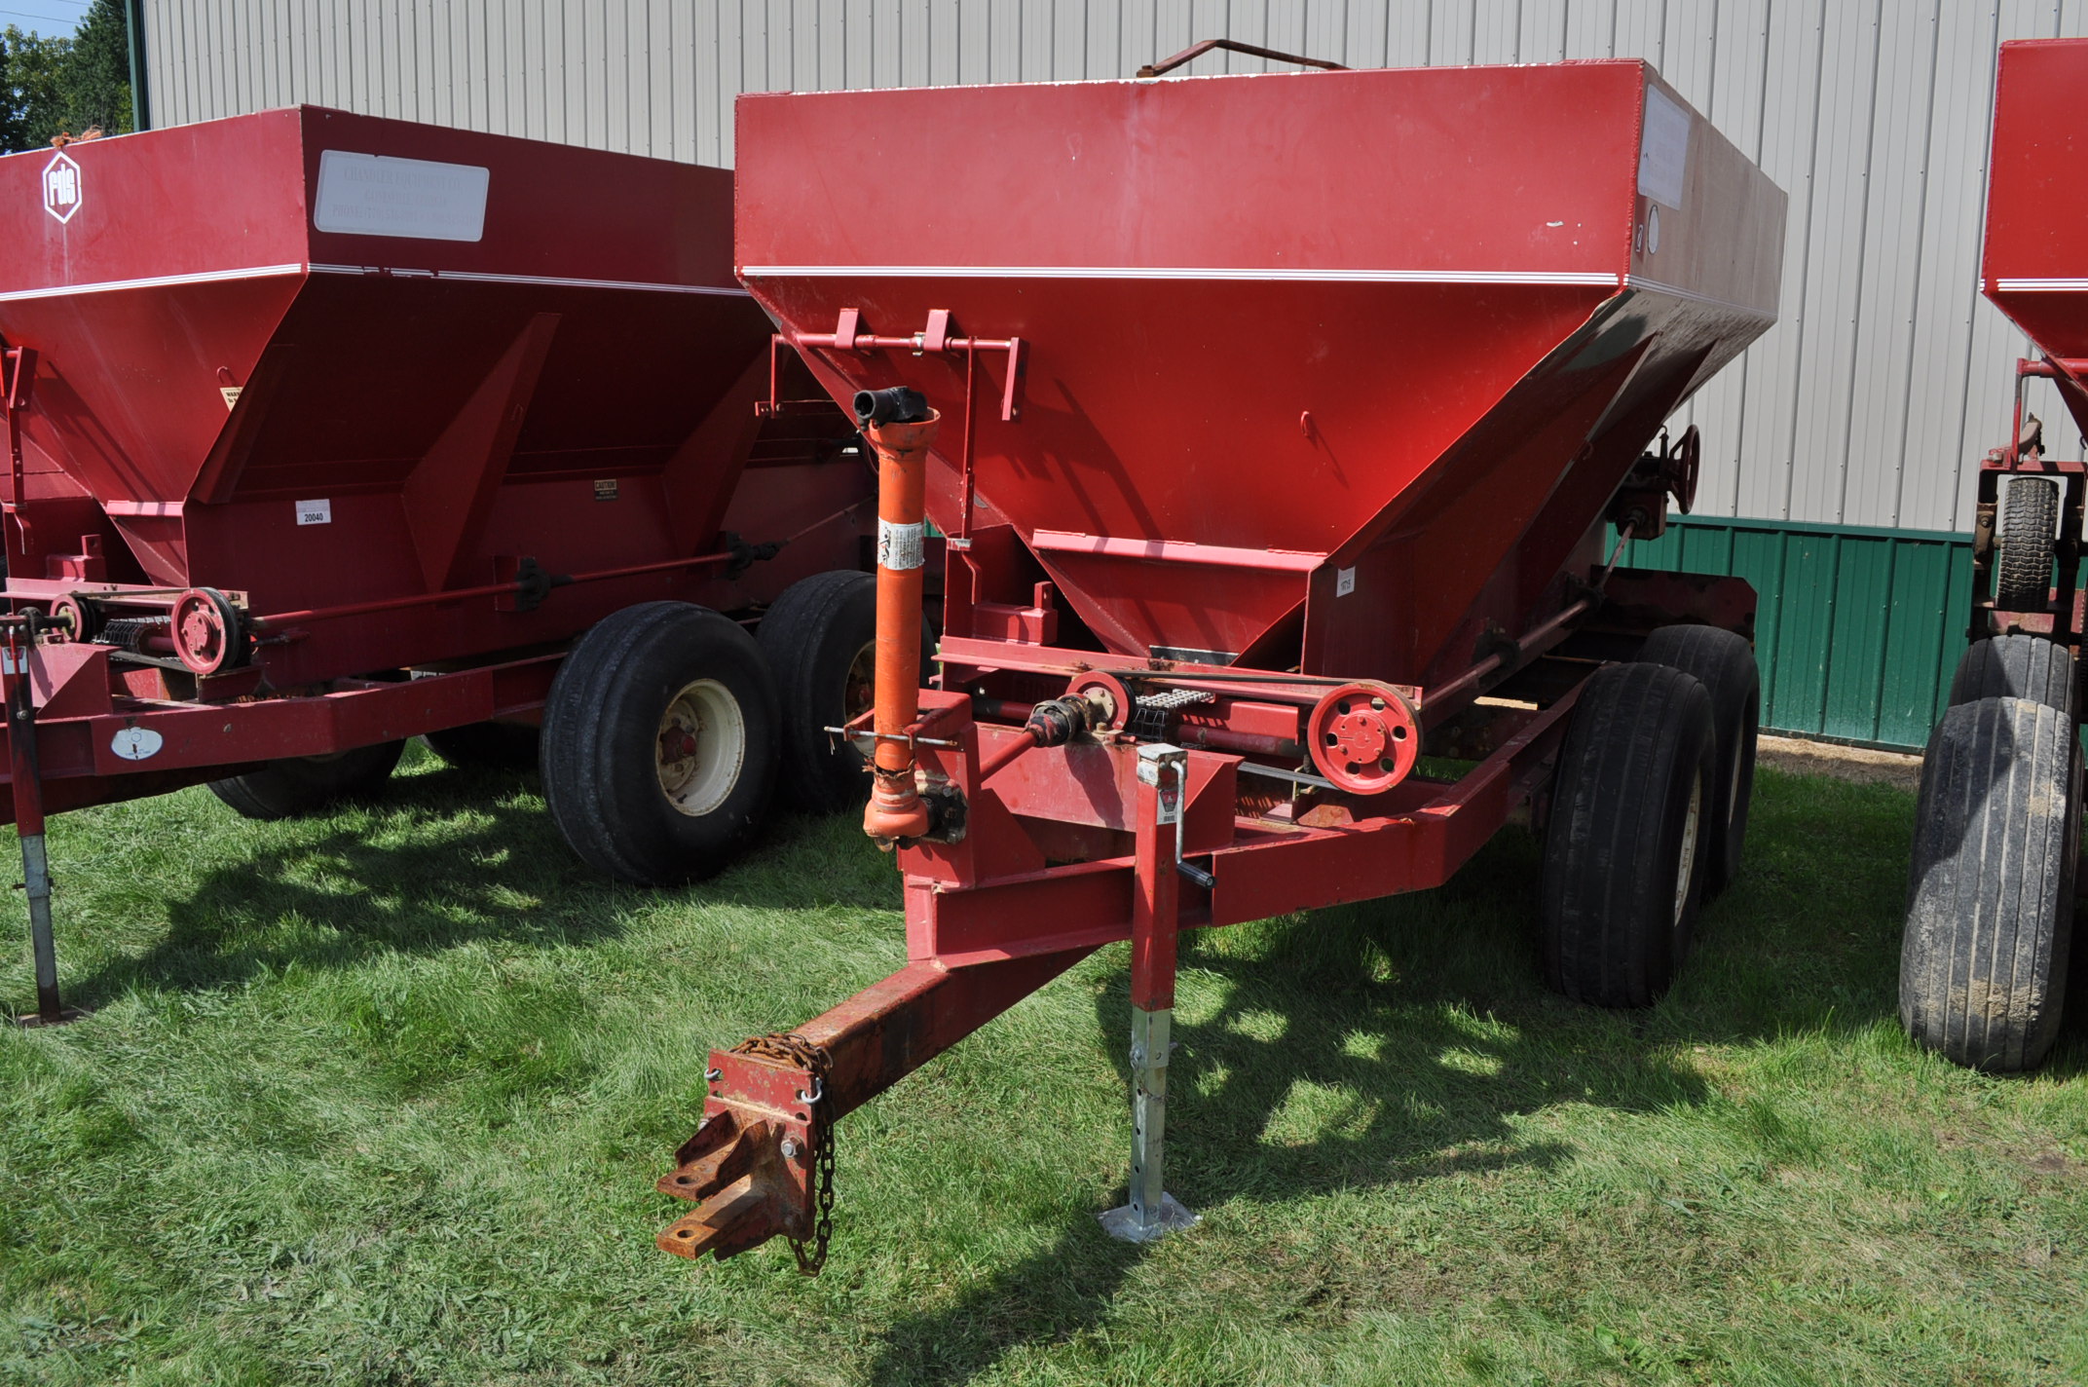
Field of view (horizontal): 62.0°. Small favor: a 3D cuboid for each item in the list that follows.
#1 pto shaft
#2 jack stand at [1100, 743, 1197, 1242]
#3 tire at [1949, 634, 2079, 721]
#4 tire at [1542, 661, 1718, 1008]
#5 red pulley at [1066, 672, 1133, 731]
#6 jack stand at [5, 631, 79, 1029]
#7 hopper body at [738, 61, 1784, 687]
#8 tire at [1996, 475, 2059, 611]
[{"bbox_3d":[-0.246,-0.131,2.922,0.125,0.755,0.125,2,12,0],"label":"pto shaft"},{"bbox_3d":[0.206,0.568,3.320,0.145,0.943,0.155,-7,13,-35],"label":"jack stand"},{"bbox_3d":[2.737,0.273,4.937,0.329,0.886,0.886,7,12,30],"label":"tire"},{"bbox_3d":[1.508,0.372,4.467,0.316,0.880,0.880,8,13,27],"label":"tire"},{"bbox_3d":[0.122,0.027,3.610,0.145,0.145,0.065,8,13,27],"label":"red pulley"},{"bbox_3d":[-2.500,0.340,4.321,0.145,0.981,0.155,-6,12,-31],"label":"jack stand"},{"bbox_3d":[0.806,-0.885,4.800,2.009,1.193,2.750,8,13,27],"label":"hopper body"},{"bbox_3d":[2.871,-0.438,5.072,0.151,0.392,0.392,7,12,30],"label":"tire"}]

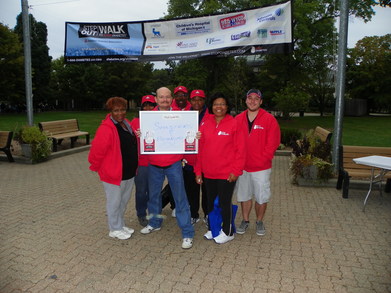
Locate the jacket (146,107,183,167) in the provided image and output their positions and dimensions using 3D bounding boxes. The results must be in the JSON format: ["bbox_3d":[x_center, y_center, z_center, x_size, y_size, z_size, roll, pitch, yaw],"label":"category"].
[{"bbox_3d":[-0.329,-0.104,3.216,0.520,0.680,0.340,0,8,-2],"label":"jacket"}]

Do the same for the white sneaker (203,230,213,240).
[{"bbox_3d":[0.205,1.026,3.552,0.260,0.100,0.100,-6,10,-45],"label":"white sneaker"}]

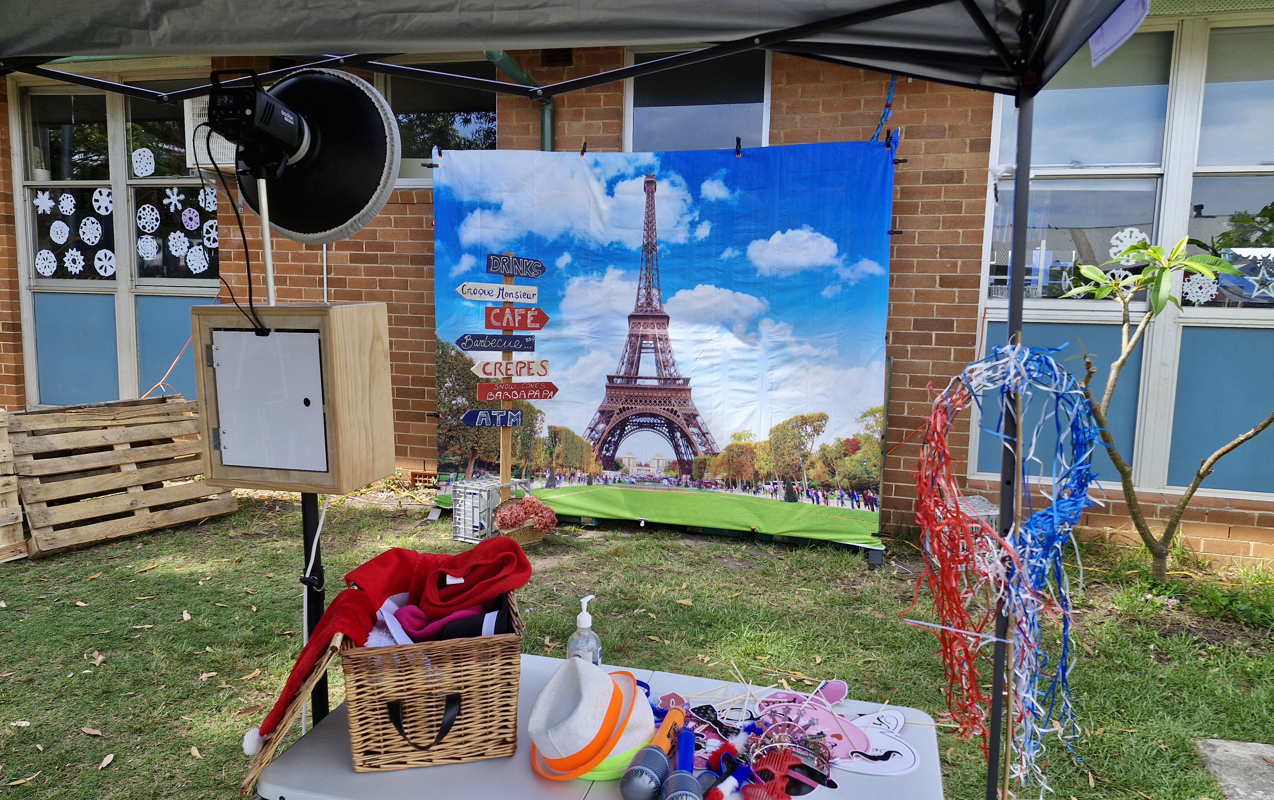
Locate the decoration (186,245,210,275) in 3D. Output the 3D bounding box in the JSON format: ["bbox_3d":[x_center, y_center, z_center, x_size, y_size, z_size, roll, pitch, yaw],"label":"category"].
[{"bbox_3d":[-3.363,-1.074,6.479,0.208,0.227,0.010,3,8,14],"label":"decoration"}]

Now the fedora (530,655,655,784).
[{"bbox_3d":[-0.127,0.565,1.573,0.240,0.120,0.265,-30,16,21],"label":"fedora"}]

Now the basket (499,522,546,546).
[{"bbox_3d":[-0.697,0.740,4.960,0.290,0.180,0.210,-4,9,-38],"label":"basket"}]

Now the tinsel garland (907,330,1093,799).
[{"bbox_3d":[0.924,0.427,2.130,0.450,1.140,0.220,1,7,-6],"label":"tinsel garland"}]

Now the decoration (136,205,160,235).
[{"bbox_3d":[-3.774,-1.396,6.543,0.214,0.221,0.010,3,8,14],"label":"decoration"}]

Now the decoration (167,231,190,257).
[{"bbox_3d":[-3.517,-1.200,6.502,0.202,0.197,0.010,3,8,14],"label":"decoration"}]

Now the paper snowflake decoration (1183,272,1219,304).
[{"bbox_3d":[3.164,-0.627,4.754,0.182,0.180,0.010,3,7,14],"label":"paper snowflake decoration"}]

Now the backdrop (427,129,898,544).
[{"bbox_3d":[0.054,-0.340,4.858,2.680,2.200,0.060,3,7,14],"label":"backdrop"}]

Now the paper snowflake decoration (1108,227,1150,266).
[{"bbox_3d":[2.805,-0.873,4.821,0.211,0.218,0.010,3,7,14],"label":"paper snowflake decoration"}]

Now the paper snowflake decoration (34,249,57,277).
[{"bbox_3d":[-4.785,-1.105,6.839,0.223,0.216,0.010,3,8,14],"label":"paper snowflake decoration"}]

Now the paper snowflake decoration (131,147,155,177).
[{"bbox_3d":[-3.765,-1.816,6.462,0.212,0.223,0.010,3,8,14],"label":"paper snowflake decoration"}]

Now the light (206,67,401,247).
[{"bbox_3d":[-0.788,-0.585,1.871,0.420,0.420,0.355,2,1,8],"label":"light"}]

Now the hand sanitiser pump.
[{"bbox_3d":[-0.112,0.535,1.850,0.076,0.215,0.078,1,8,0],"label":"hand sanitiser pump"}]

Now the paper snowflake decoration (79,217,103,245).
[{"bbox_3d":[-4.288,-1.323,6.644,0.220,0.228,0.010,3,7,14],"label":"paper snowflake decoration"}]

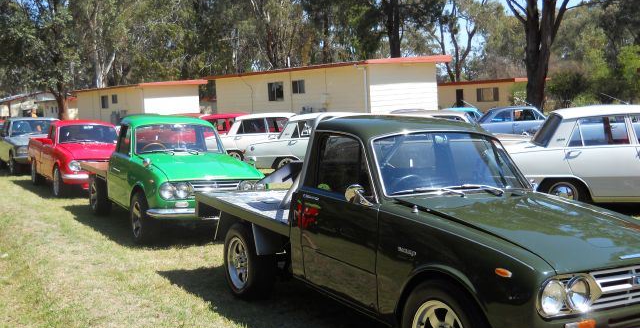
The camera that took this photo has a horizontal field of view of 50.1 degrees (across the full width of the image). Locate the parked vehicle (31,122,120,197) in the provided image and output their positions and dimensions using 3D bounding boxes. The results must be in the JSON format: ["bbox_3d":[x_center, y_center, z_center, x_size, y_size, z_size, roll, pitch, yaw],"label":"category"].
[{"bbox_3d":[-4.977,-0.232,14.240,1.520,1.420,3.980,-6,6,-32],"label":"parked vehicle"}]

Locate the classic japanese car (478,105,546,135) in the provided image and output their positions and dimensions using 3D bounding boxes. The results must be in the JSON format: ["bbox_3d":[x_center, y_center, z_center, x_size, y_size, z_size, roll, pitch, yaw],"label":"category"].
[{"bbox_3d":[5.710,-1.039,20.458,4.050,1.340,1.500,-4,5,-12],"label":"classic japanese car"}]

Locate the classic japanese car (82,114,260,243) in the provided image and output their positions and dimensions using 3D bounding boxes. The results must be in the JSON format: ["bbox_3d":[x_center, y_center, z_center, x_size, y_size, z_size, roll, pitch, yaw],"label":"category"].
[{"bbox_3d":[-2.125,0.057,9.441,1.560,1.460,3.950,-5,6,-30],"label":"classic japanese car"}]

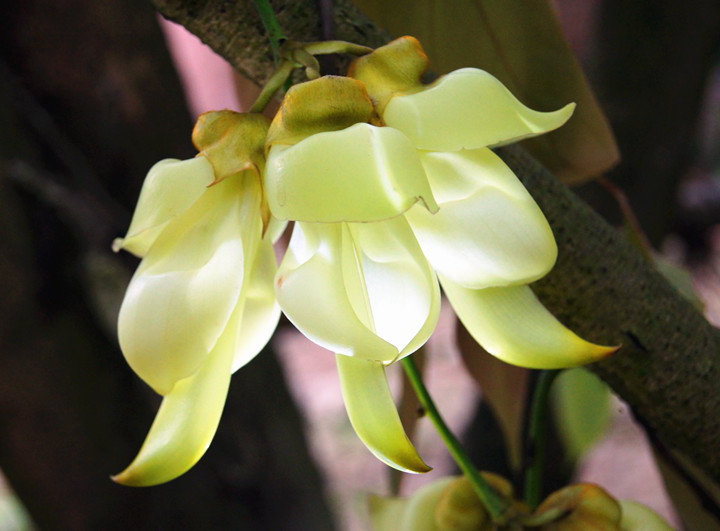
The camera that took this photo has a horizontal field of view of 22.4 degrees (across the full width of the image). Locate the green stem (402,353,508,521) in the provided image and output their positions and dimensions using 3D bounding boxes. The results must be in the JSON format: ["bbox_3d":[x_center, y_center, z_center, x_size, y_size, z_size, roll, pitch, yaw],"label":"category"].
[{"bbox_3d":[0.024,0.044,0.463,0.004,0.049,0.004,-31,-6,0],"label":"green stem"}]

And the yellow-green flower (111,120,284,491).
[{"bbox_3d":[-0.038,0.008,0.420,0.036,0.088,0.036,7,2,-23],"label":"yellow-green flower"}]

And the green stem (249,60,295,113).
[{"bbox_3d":[-0.021,-0.042,0.430,0.003,0.016,0.003,35,-28,0],"label":"green stem"}]

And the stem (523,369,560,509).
[{"bbox_3d":[0.049,0.046,0.487,0.006,0.040,0.005,10,-35,0],"label":"stem"}]

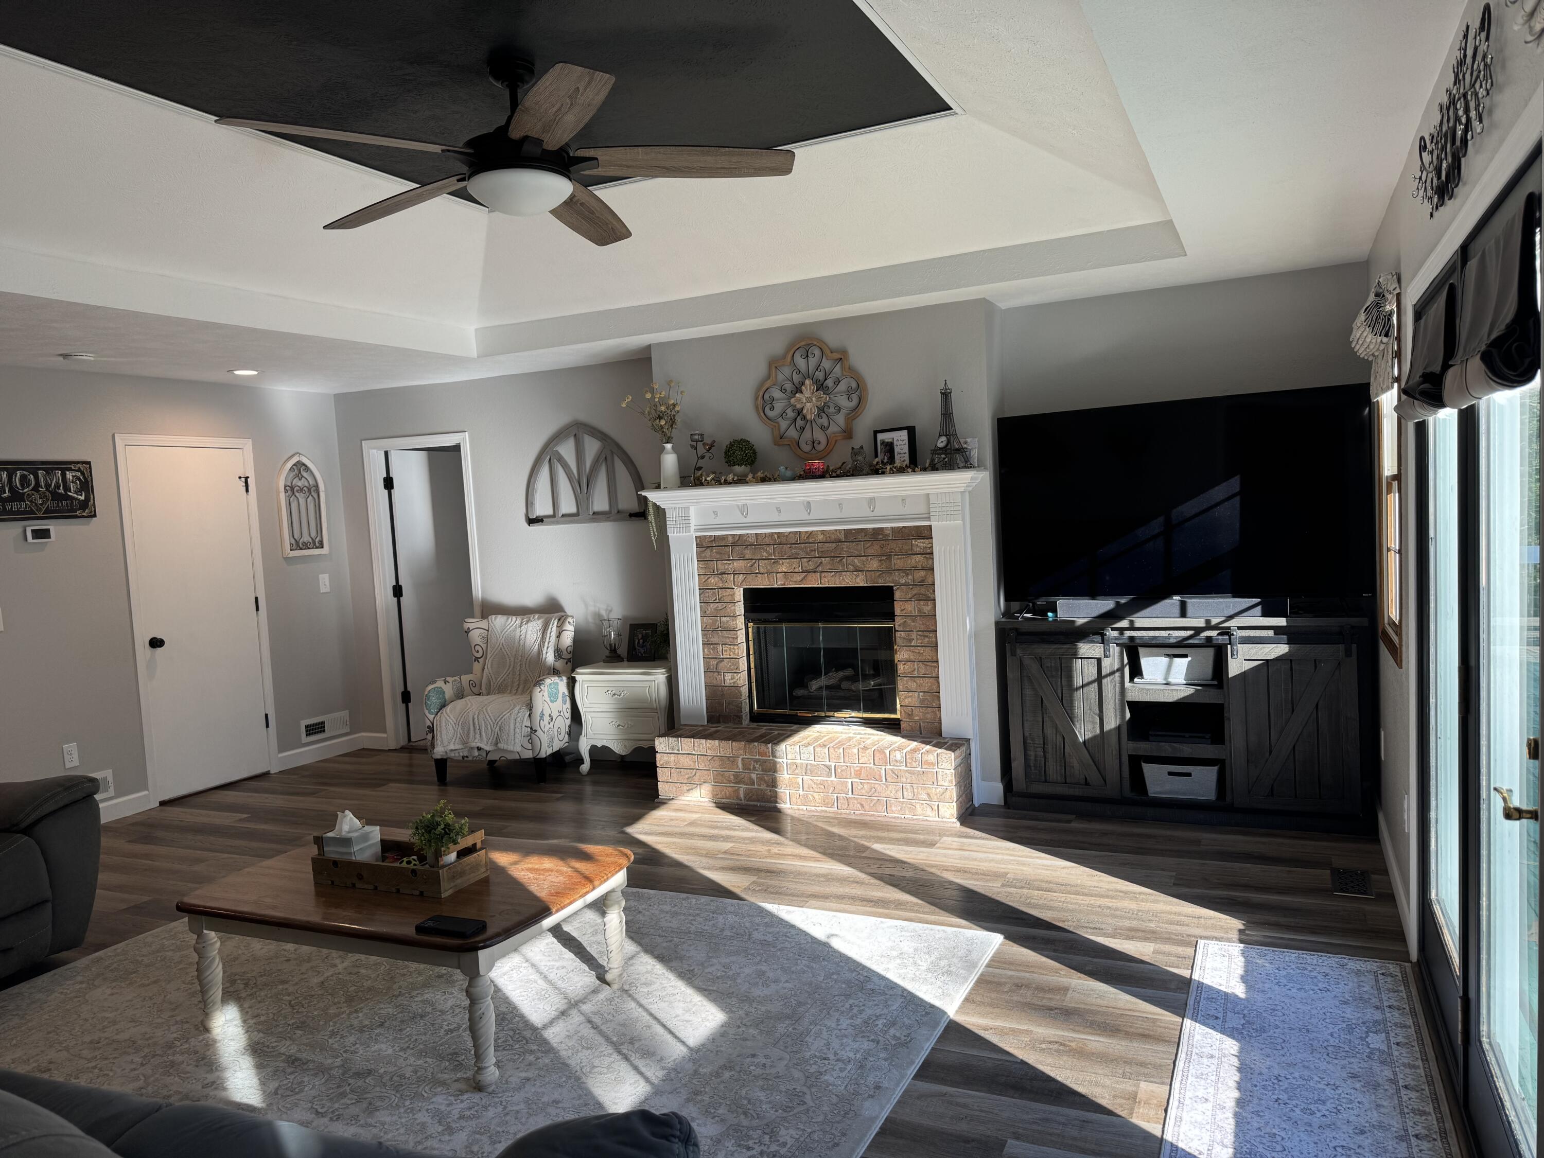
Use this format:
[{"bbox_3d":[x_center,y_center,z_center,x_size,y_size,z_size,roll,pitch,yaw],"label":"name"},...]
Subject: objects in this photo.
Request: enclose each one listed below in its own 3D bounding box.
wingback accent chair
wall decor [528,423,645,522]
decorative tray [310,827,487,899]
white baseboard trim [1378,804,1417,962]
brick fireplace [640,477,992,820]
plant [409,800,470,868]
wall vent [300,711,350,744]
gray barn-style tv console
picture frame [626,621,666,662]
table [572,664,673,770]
[{"bbox_3d":[-1.576,0.704,6.448,0.760,0.930,0.700,-2,4,12],"label":"wingback accent chair"},{"bbox_3d":[-1.143,-0.636,6.428,0.850,0.605,0.028,-1,4,26],"label":"wall decor"},{"bbox_3d":[-1.139,0.851,3.283,0.484,0.142,0.205,-1,4,24],"label":"decorative tray"},{"bbox_3d":[2.290,1.057,3.953,0.018,0.125,1.460,-1,4,26],"label":"white baseboard trim"},{"bbox_3d":[0.177,0.324,5.438,1.830,1.622,0.395,-1,4,26],"label":"brick fireplace"},{"bbox_3d":[-0.998,0.781,3.220,0.190,0.243,0.190,-1,4,26],"label":"plant"},{"bbox_3d":[-2.967,0.985,7.136,0.020,0.140,0.388,-1,4,26],"label":"wall vent"},{"bbox_3d":[1.863,0.625,4.947,1.550,0.926,0.365,-1,4,26],"label":"gray barn-style tv console"},{"bbox_3d":[-0.755,0.376,6.289,0.192,0.223,0.028,-2,-5,20],"label":"picture frame"},{"bbox_3d":[-0.776,0.816,6.259,0.645,0.635,0.340,-2,4,20],"label":"table"}]

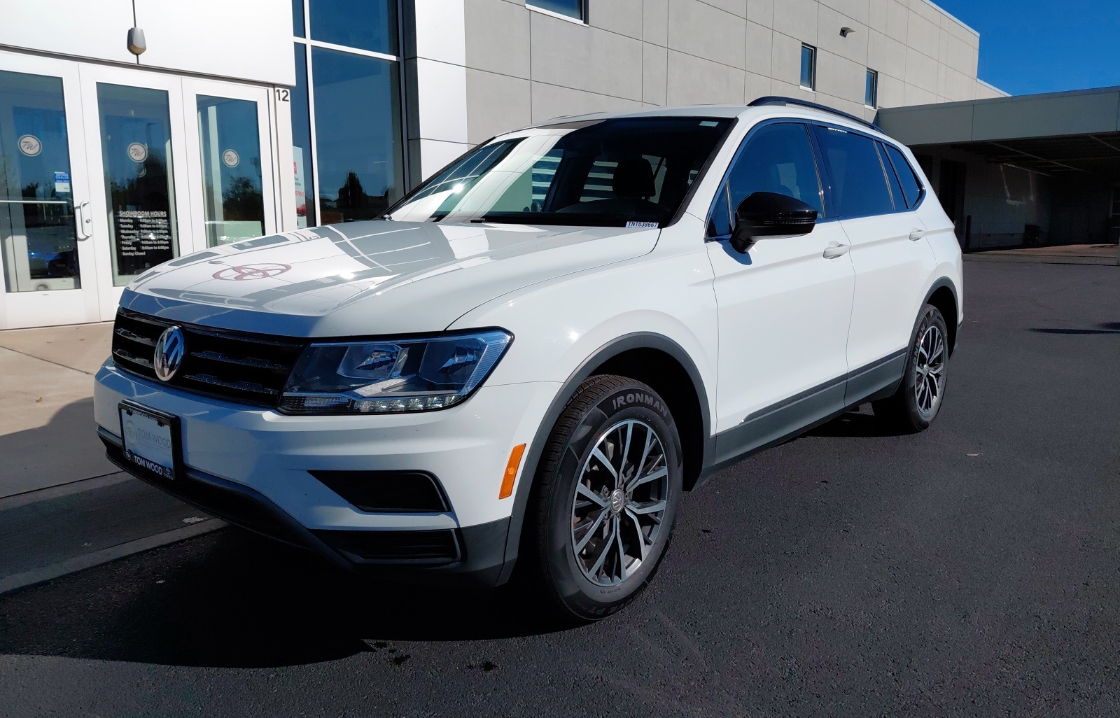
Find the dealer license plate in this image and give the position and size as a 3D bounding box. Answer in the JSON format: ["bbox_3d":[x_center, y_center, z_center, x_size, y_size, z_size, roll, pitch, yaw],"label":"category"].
[{"bbox_3d":[-1.083,0.215,2.146,0.315,0.165,0.025,6,11,40],"label":"dealer license plate"}]

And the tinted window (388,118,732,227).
[{"bbox_3d":[-0.071,-0.725,3.169,1.450,0.120,0.830,8,46,40],"label":"tinted window"}]

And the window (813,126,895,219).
[{"bbox_3d":[1.284,-0.810,3.580,0.040,0.403,0.844,-17,-4,41],"label":"window"}]

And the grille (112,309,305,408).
[{"bbox_3d":[-1.021,-0.021,2.173,1.060,0.195,0.130,8,12,40],"label":"grille"}]

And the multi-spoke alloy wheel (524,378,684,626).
[{"bbox_3d":[0.100,0.390,2.294,0.225,0.705,0.710,6,11,38],"label":"multi-spoke alloy wheel"}]

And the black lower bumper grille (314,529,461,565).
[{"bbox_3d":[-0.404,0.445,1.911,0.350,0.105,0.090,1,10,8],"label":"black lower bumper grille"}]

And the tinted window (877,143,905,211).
[{"bbox_3d":[1.614,-0.894,3.950,0.040,0.345,0.170,-19,-5,42],"label":"tinted window"}]

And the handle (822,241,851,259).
[{"bbox_3d":[1.095,-0.433,3.202,0.050,0.048,0.235,6,11,40],"label":"handle"}]

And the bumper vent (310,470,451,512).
[{"bbox_3d":[-0.429,0.316,1.930,0.335,0.095,0.085,0,9,8],"label":"bumper vent"}]

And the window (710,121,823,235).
[{"bbox_3d":[0.733,-0.674,2.930,0.050,0.466,1.018,-17,-4,41],"label":"window"}]

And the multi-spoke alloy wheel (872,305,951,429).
[{"bbox_3d":[1.931,0.039,4.428,0.225,0.710,0.710,8,12,40],"label":"multi-spoke alloy wheel"}]

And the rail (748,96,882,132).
[{"bbox_3d":[1.276,-1.155,3.848,0.055,0.090,1.620,8,12,40],"label":"rail"}]

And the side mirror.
[{"bbox_3d":[0.690,-0.445,2.612,0.225,0.195,0.190,6,11,40],"label":"side mirror"}]

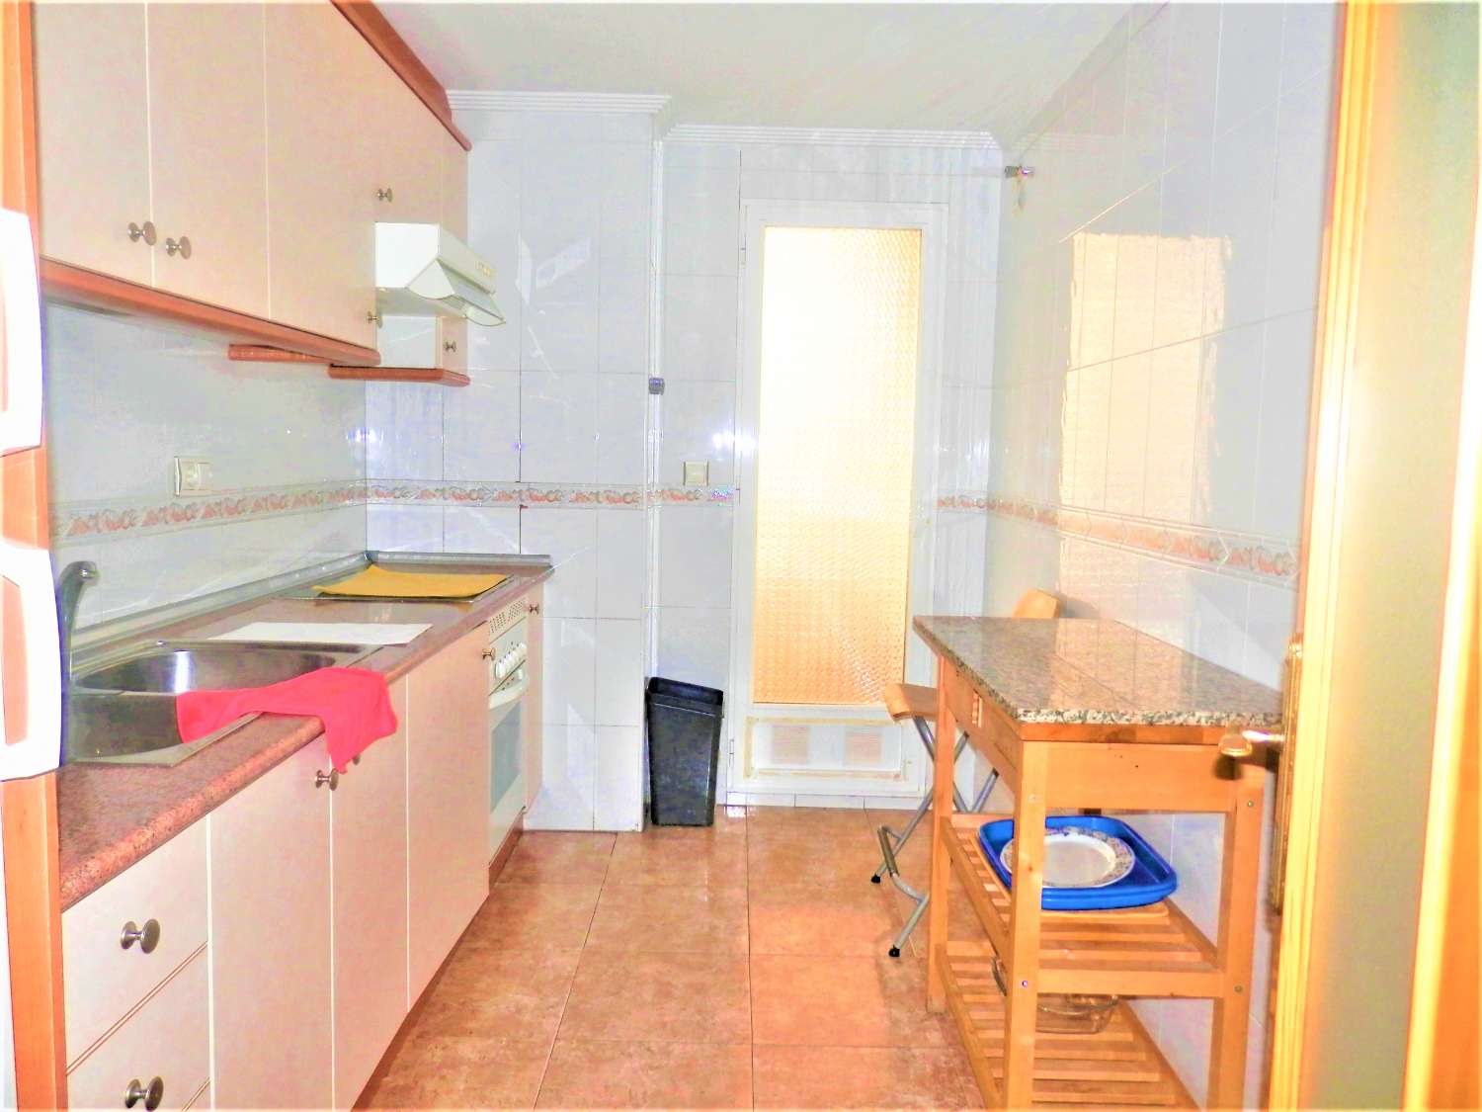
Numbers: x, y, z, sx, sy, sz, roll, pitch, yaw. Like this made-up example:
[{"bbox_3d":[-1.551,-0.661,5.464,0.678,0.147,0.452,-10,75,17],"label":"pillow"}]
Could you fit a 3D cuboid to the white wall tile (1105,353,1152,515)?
[{"bbox_3d":[0.880,-0.271,2.422,0.012,0.363,0.249,1,5,0],"label":"white wall tile"}]

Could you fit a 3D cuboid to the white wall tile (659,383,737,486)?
[{"bbox_3d":[-0.150,-0.429,3.782,0.261,0.365,0.010,1,5,0],"label":"white wall tile"}]

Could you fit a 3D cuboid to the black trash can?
[{"bbox_3d":[-0.189,0.678,3.703,0.246,0.460,0.212,1,5,0],"label":"black trash can"}]

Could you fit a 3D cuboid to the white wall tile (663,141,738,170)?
[{"bbox_3d":[-0.136,-1.381,3.691,0.258,0.091,0.010,1,5,0],"label":"white wall tile"}]

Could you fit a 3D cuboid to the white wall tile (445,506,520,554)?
[{"bbox_3d":[-0.851,0.016,3.523,0.250,0.365,0.010,1,5,0],"label":"white wall tile"}]

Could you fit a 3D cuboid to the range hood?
[{"bbox_3d":[-0.936,-0.724,2.816,0.516,0.172,0.600,1,5,0],"label":"range hood"}]

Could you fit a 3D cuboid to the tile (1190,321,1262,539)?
[{"bbox_3d":[0.882,-0.225,1.932,0.012,0.363,0.254,1,5,0],"label":"tile"}]

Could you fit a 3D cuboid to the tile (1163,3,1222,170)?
[{"bbox_3d":[0.897,-0.970,2.120,0.012,0.361,0.250,1,5,0],"label":"tile"}]

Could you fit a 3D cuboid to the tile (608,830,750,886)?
[{"bbox_3d":[-0.191,0.939,3.311,0.421,0.010,0.419,1,5,0],"label":"tile"}]

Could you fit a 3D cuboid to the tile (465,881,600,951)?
[{"bbox_3d":[-0.597,0.993,2.951,0.378,0.010,0.418,1,6,0],"label":"tile"}]

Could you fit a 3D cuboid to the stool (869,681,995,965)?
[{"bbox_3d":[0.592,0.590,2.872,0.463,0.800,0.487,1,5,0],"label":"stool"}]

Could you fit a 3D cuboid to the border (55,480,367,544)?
[{"bbox_3d":[-1.195,-0.128,2.642,0.010,0.080,1.567,1,5,0],"label":"border"}]

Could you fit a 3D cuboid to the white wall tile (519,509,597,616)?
[{"bbox_3d":[-0.585,0.027,3.445,0.247,0.351,0.010,1,5,0],"label":"white wall tile"}]

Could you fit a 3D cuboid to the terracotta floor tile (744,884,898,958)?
[{"bbox_3d":[0.235,1.012,2.964,0.422,0.010,0.428,1,5,0],"label":"terracotta floor tile"}]

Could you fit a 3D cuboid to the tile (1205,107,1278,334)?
[{"bbox_3d":[0.901,-0.595,1.926,0.010,0.365,0.250,1,5,0],"label":"tile"}]

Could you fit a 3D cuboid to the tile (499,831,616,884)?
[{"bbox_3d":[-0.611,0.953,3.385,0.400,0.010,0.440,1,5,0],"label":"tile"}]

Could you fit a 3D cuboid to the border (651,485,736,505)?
[{"bbox_3d":[-0.163,-0.212,3.745,0.279,0.076,0.012,1,5,0],"label":"border"}]

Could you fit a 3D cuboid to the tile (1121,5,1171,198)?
[{"bbox_3d":[0.887,-0.993,2.351,0.010,0.360,0.244,1,5,0],"label":"tile"}]

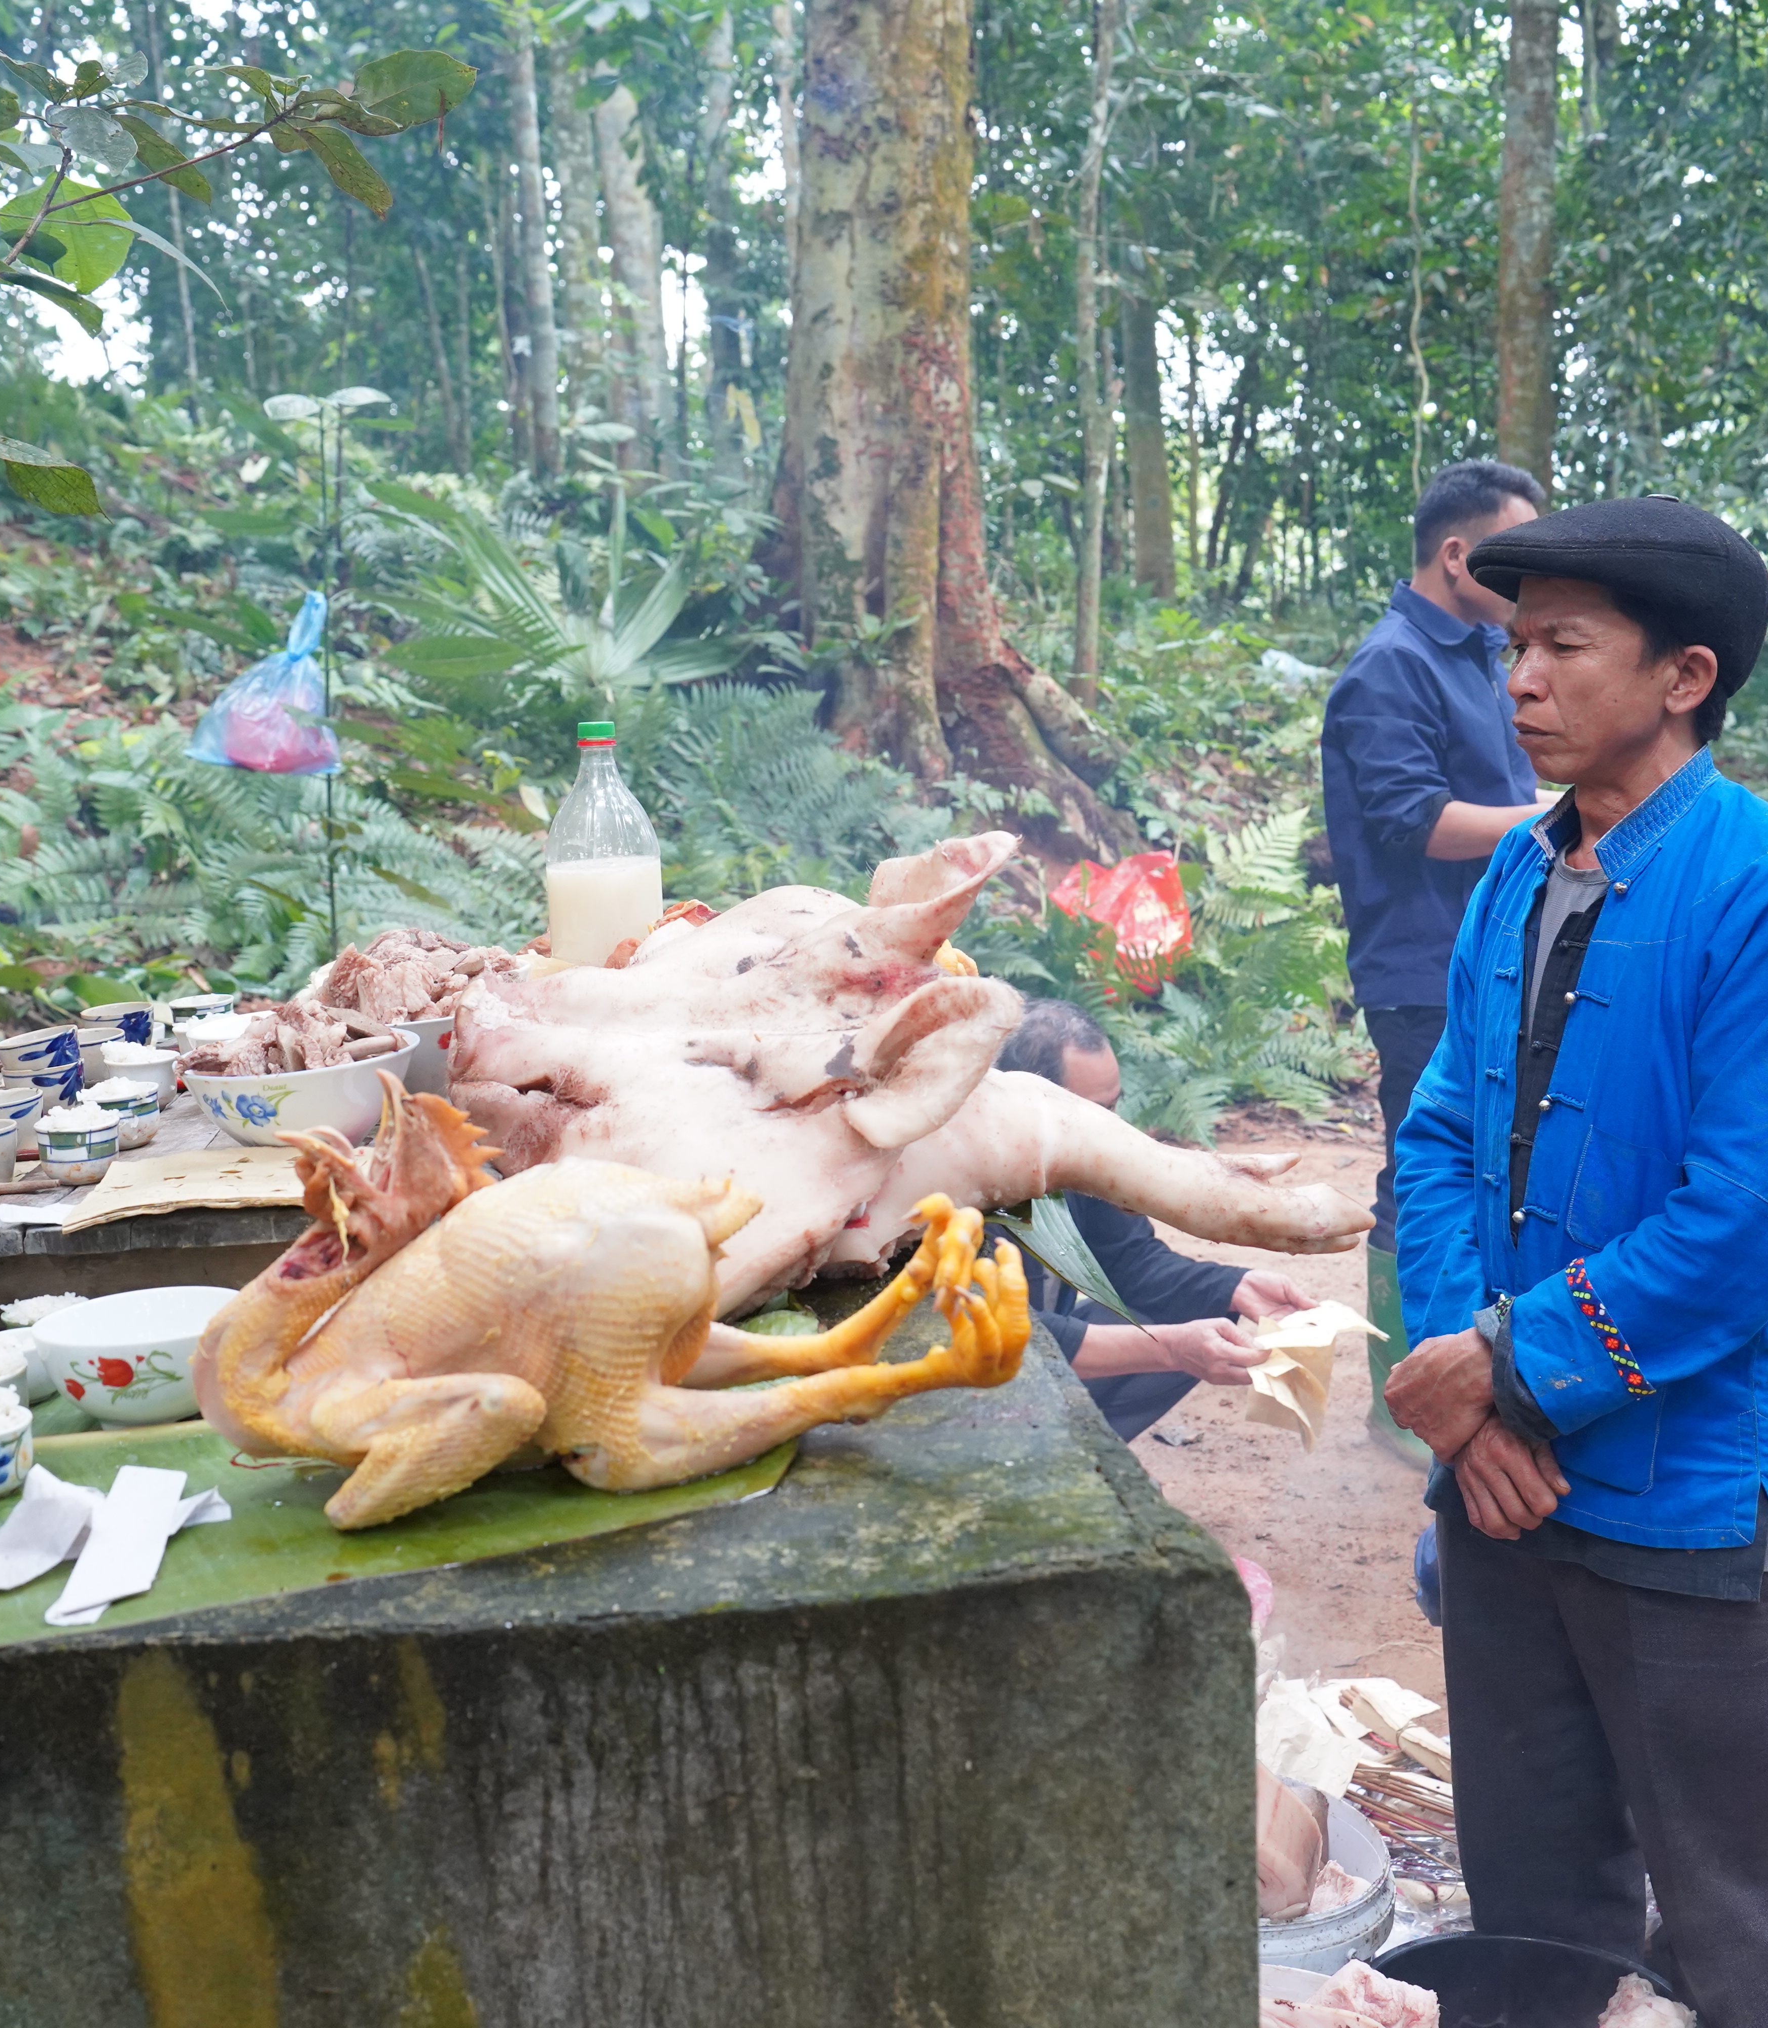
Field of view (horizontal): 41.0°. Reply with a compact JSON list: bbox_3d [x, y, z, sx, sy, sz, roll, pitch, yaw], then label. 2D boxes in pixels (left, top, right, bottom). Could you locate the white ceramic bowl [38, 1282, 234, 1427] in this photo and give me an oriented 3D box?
[{"bbox_3d":[-0.442,0.211,1.425,0.121,0.060,0.121,-3,10,0],"label":"white ceramic bowl"}]

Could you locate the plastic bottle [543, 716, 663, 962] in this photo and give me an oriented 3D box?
[{"bbox_3d":[-0.216,-0.074,1.848,0.090,0.307,0.090,-2,10,0],"label":"plastic bottle"}]

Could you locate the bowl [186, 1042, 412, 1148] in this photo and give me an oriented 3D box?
[{"bbox_3d":[-0.453,0.061,1.814,0.197,0.070,0.197,-2,10,0],"label":"bowl"}]

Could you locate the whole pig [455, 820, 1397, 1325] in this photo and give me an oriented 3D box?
[{"bbox_3d":[0.015,0.025,1.758,0.670,0.300,0.380,-2,10,0],"label":"whole pig"}]

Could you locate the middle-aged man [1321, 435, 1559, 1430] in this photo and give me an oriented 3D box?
[{"bbox_3d":[0.945,-0.057,3.880,0.500,1.660,0.500,0,11,17],"label":"middle-aged man"}]

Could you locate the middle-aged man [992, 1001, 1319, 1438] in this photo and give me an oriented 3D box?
[{"bbox_3d":[0.305,0.430,3.420,0.680,0.930,0.520,-1,10,11],"label":"middle-aged man"}]

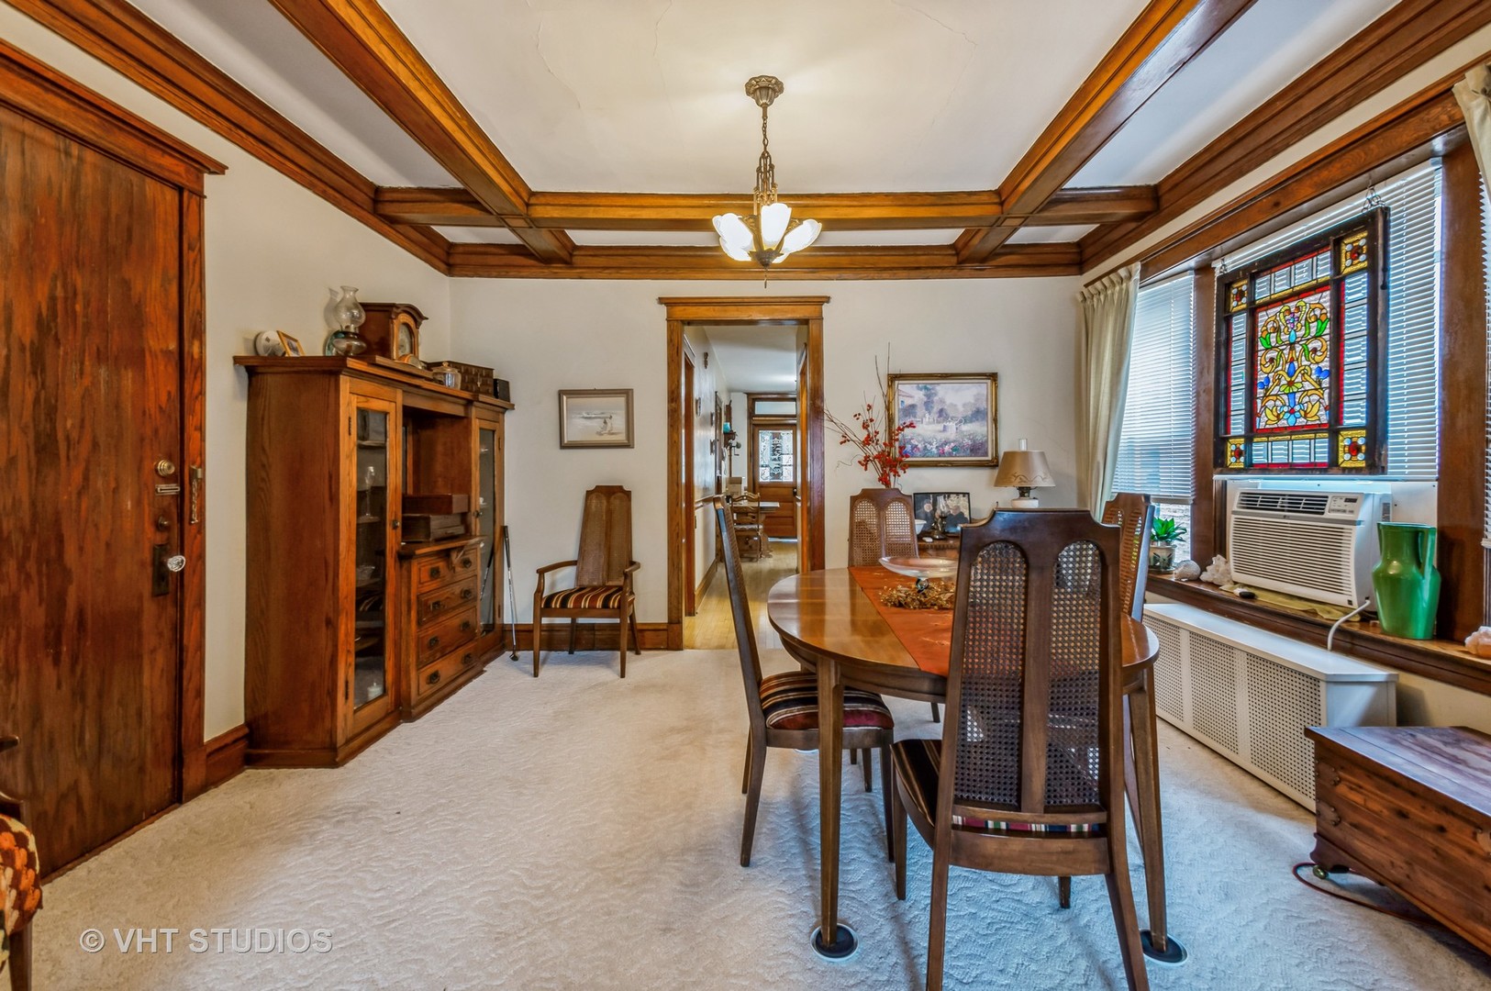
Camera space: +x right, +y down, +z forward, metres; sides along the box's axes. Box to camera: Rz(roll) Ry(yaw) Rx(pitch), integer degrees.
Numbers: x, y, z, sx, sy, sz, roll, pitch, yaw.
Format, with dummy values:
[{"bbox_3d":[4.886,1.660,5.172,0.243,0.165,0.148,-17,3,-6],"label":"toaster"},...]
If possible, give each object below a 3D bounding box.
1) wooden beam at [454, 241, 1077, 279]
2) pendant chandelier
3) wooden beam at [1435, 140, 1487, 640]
[{"bbox_3d":[0.122,-1.535,4.040,4.140,0.210,0.090,0,1,1],"label":"wooden beam"},{"bbox_3d":[0.078,-1.186,2.309,0.400,0.690,0.400,0,2,2],"label":"pendant chandelier"},{"bbox_3d":[2.365,-0.322,2.010,0.100,1.600,0.140,0,1,1],"label":"wooden beam"}]

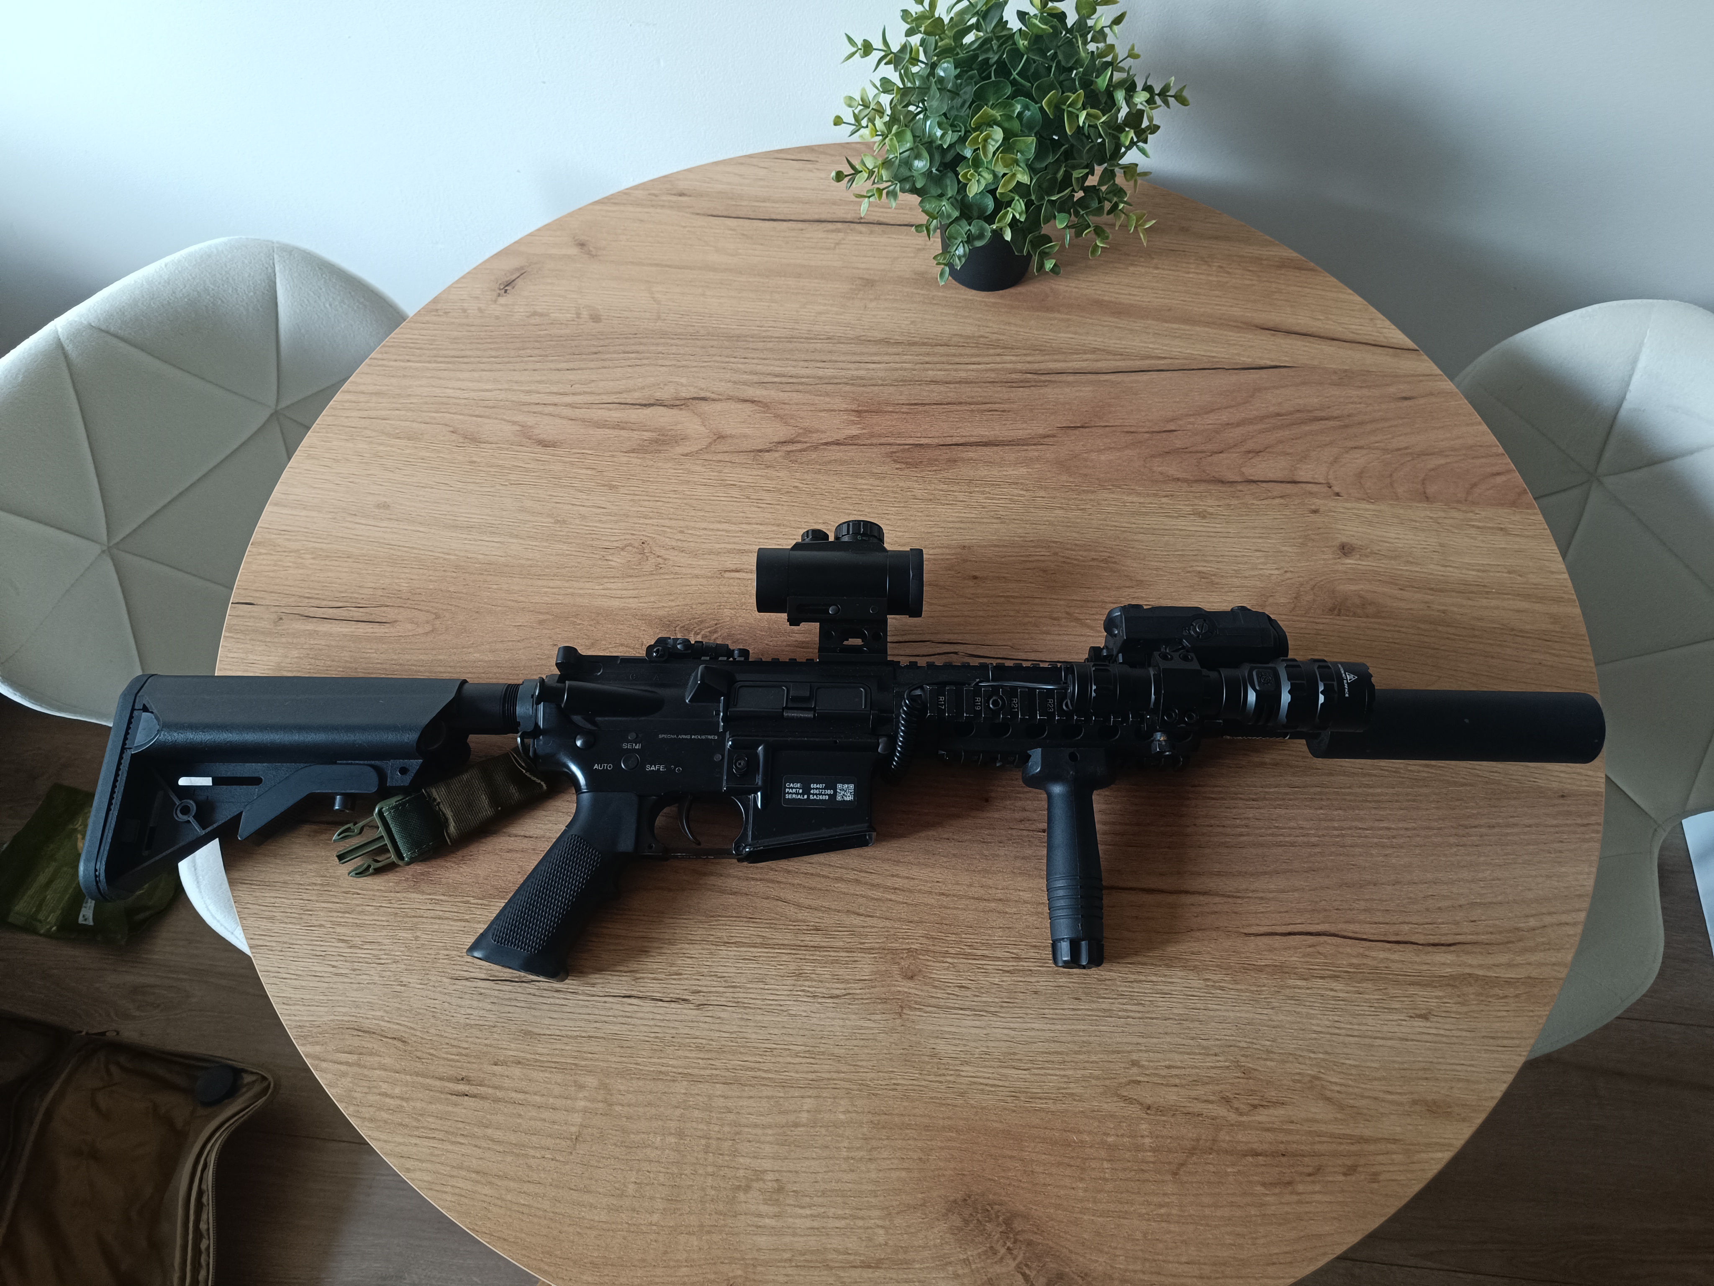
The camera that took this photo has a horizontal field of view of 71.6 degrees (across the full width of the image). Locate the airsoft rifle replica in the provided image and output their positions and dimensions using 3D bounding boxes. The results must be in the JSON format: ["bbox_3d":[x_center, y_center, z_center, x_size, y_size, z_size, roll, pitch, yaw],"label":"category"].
[{"bbox_3d":[0.005,0.051,0.659,0.834,0.107,0.263,1,70,0],"label":"airsoft rifle replica"}]

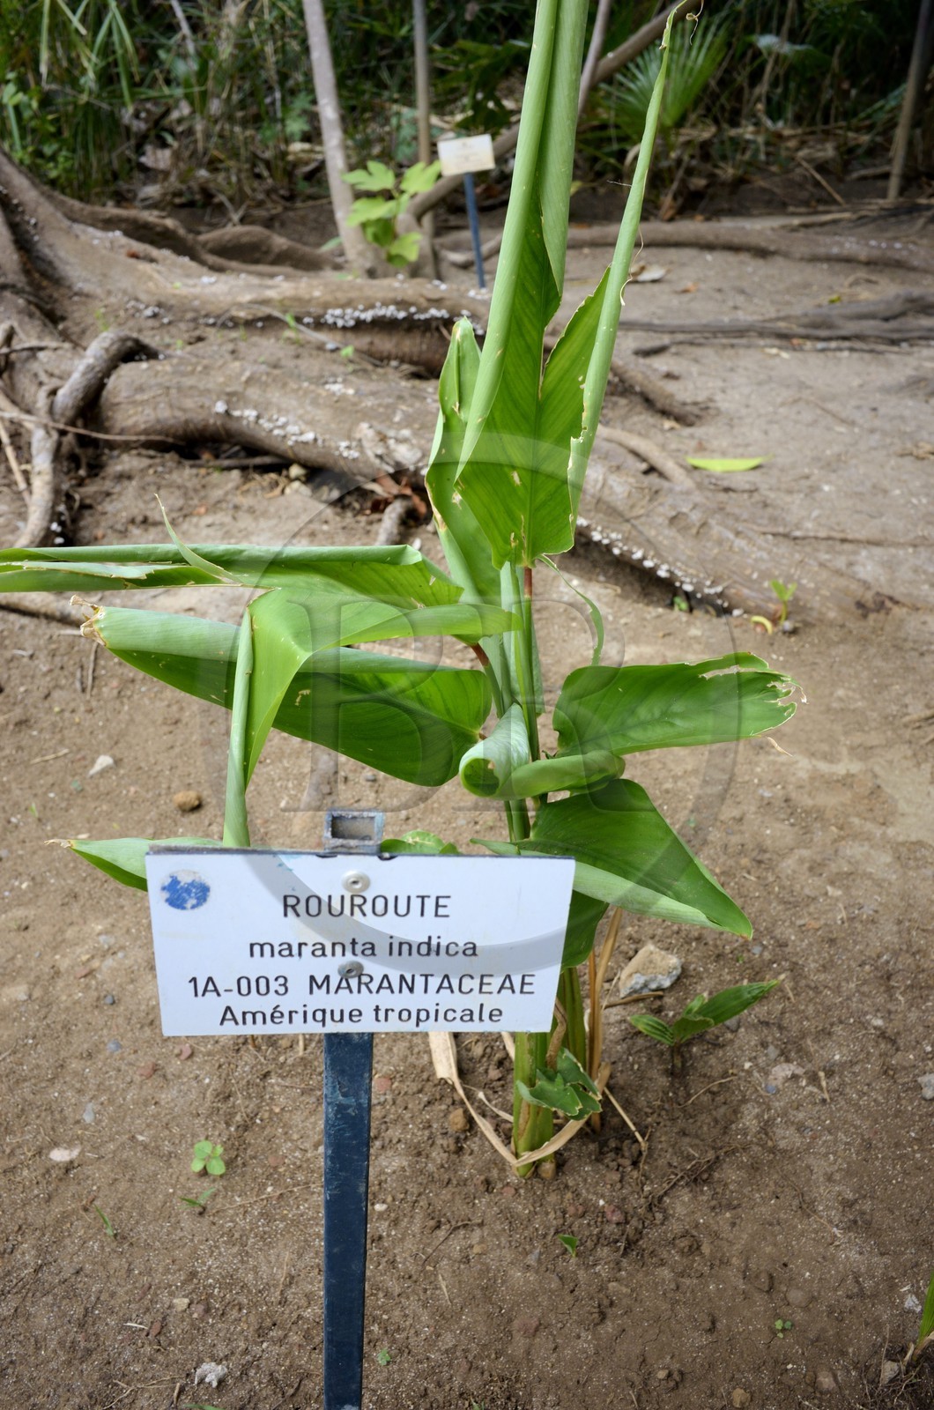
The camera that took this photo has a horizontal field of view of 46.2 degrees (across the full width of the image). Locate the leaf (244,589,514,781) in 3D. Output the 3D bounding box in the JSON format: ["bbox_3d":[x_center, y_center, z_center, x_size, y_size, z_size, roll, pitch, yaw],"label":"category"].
[{"bbox_3d":[-0.061,-0.016,0.750,0.165,0.100,0.090,-5,31,-9],"label":"leaf"}]

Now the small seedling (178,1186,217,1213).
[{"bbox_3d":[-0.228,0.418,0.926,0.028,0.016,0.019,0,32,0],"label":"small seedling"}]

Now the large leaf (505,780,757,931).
[{"bbox_3d":[0.121,0.113,0.835,0.170,0.075,0.090,10,32,17],"label":"large leaf"}]

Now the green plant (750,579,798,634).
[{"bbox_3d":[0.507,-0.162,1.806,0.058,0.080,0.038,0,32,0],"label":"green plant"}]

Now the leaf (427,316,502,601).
[{"bbox_3d":[0.000,-0.160,0.725,0.055,0.190,0.045,0,30,0],"label":"leaf"}]

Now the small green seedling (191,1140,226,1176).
[{"bbox_3d":[-0.226,0.397,0.957,0.024,0.021,0.022,0,32,0],"label":"small green seedling"}]

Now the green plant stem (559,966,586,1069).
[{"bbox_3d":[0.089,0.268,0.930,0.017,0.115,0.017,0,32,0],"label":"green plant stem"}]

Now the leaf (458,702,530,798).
[{"bbox_3d":[0.020,0.032,0.790,0.048,0.053,0.055,10,32,17],"label":"leaf"}]

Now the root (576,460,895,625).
[{"bbox_3d":[0.546,-0.364,2.320,0.700,0.160,0.250,22,37,32],"label":"root"}]

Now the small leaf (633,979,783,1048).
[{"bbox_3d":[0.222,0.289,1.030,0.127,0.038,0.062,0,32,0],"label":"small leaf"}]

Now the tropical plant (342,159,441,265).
[{"bbox_3d":[-0.282,-1.828,4.060,0.345,0.330,0.260,0,32,0],"label":"tropical plant"}]

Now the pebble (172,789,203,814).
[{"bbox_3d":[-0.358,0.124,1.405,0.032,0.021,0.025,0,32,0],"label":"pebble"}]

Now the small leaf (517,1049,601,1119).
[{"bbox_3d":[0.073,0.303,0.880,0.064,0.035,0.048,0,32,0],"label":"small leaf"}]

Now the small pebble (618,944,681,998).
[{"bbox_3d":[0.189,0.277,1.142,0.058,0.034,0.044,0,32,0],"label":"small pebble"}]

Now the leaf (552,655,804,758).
[{"bbox_3d":[0.155,-0.001,0.830,0.170,0.050,0.060,-5,31,-9],"label":"leaf"}]

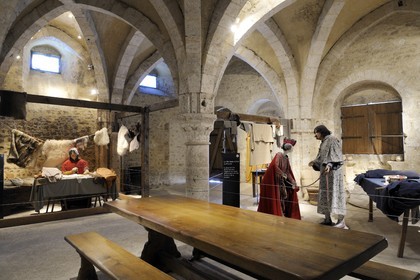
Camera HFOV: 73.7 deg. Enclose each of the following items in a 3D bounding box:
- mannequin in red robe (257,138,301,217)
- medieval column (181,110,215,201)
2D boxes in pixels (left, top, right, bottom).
[{"bbox_3d":[1.280,0.750,5.123,0.580,1.550,0.620,-2,-3,40],"label":"mannequin in red robe"},{"bbox_3d":[-0.225,0.504,5.484,0.680,2.070,0.680,0,-2,0],"label":"medieval column"}]

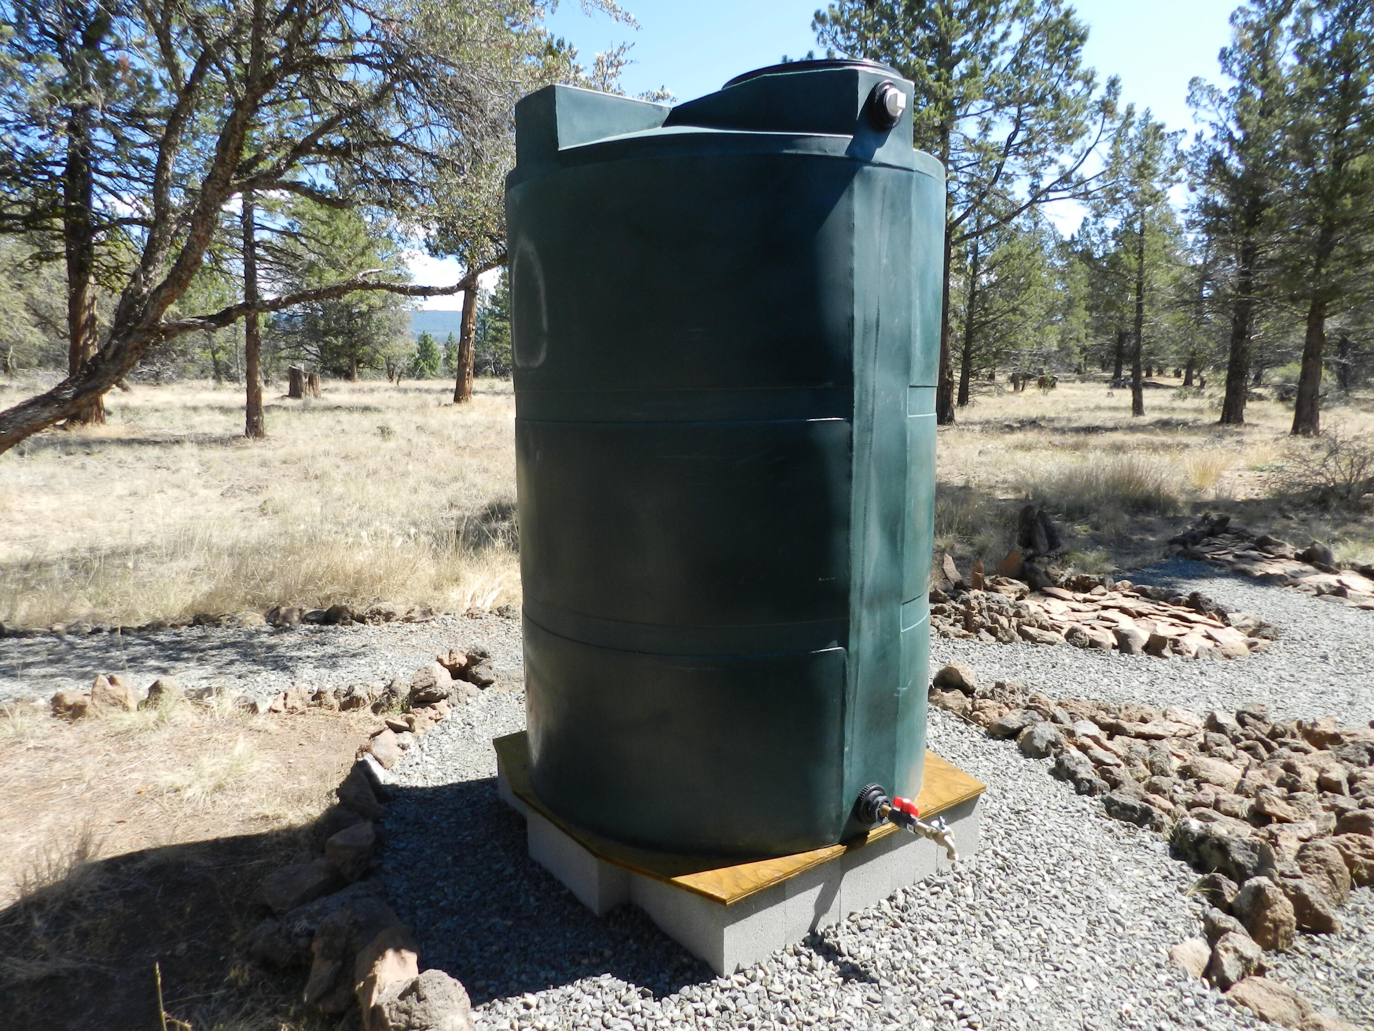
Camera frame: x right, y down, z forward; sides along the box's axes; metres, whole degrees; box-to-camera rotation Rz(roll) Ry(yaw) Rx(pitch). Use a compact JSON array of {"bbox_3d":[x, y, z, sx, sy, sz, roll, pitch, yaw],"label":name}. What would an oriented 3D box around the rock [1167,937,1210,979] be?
[{"bbox_3d":[1.257,1.107,2.287,0.093,0.081,0.084,6,11,31],"label":"rock"}]

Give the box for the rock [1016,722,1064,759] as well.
[{"bbox_3d":[1.366,0.870,3.534,0.174,0.118,0.148,4,10,22],"label":"rock"}]

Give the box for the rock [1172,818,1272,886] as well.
[{"bbox_3d":[1.581,0.988,2.694,0.280,0.155,0.150,8,12,41],"label":"rock"}]

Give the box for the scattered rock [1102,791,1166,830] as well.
[{"bbox_3d":[1.407,0.930,2.872,0.131,0.111,0.221,-6,10,-33],"label":"scattered rock"}]

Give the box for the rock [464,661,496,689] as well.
[{"bbox_3d":[-0.960,0.739,4.232,0.150,0.106,0.128,-2,10,-13],"label":"rock"}]

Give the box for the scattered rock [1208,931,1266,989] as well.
[{"bbox_3d":[1.343,1.087,2.235,0.120,0.118,0.102,6,11,33],"label":"scattered rock"}]

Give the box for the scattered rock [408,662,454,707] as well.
[{"bbox_3d":[-1.119,0.739,3.990,0.211,0.176,0.181,-2,8,-15],"label":"scattered rock"}]

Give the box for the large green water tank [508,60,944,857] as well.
[{"bbox_3d":[0.121,-0.215,2.744,1.226,1.995,1.246,-6,10,-36],"label":"large green water tank"}]

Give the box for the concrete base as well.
[{"bbox_3d":[0.123,0.886,2.902,1.181,0.197,1.186,-6,10,-36],"label":"concrete base"}]

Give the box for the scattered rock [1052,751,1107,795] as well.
[{"bbox_3d":[1.349,0.884,3.138,0.151,0.131,0.231,-6,10,-33],"label":"scattered rock"}]

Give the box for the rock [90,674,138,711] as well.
[{"bbox_3d":[-2.470,0.771,3.937,0.236,0.176,0.161,-5,9,-28],"label":"rock"}]

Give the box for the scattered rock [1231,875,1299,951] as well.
[{"bbox_3d":[1.509,1.037,2.385,0.140,0.160,0.145,6,11,34],"label":"scattered rock"}]

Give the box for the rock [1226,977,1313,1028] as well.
[{"bbox_3d":[1.343,1.124,2.111,0.180,0.075,0.105,8,12,41],"label":"rock"}]

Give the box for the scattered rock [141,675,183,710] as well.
[{"bbox_3d":[-2.306,0.777,4.008,0.165,0.140,0.130,-4,10,-25],"label":"scattered rock"}]

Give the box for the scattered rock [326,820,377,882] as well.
[{"bbox_3d":[-0.980,0.979,2.668,0.140,0.167,0.119,-4,10,-21],"label":"scattered rock"}]

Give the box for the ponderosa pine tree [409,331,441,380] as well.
[{"bbox_3d":[-17.787,-10.825,62.000,2.000,3.350,2.000,-3,10,-16],"label":"ponderosa pine tree"}]

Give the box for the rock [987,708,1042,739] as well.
[{"bbox_3d":[1.327,0.843,3.698,0.210,0.110,0.140,-1,9,-5],"label":"rock"}]

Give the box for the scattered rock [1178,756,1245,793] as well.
[{"bbox_3d":[1.826,0.903,3.185,0.128,0.087,0.197,-9,13,-43],"label":"scattered rock"}]

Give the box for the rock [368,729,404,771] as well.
[{"bbox_3d":[-1.128,0.874,3.427,0.120,0.140,0.130,-3,10,-20],"label":"rock"}]

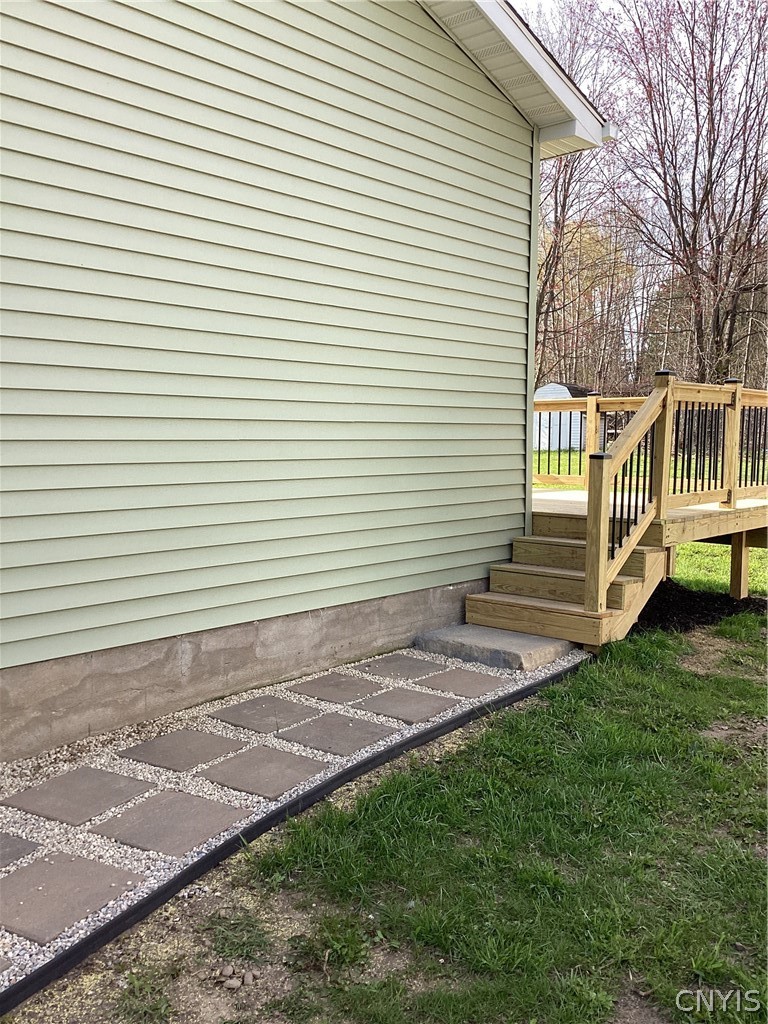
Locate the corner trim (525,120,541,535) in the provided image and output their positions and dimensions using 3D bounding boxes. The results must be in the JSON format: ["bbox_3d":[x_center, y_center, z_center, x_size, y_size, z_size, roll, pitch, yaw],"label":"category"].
[{"bbox_3d":[1.021,-1.164,6.406,0.065,2.938,0.083,5,7,42],"label":"corner trim"}]

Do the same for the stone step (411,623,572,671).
[{"bbox_3d":[0.687,0.802,5.563,0.771,0.109,0.636,5,7,42],"label":"stone step"}]

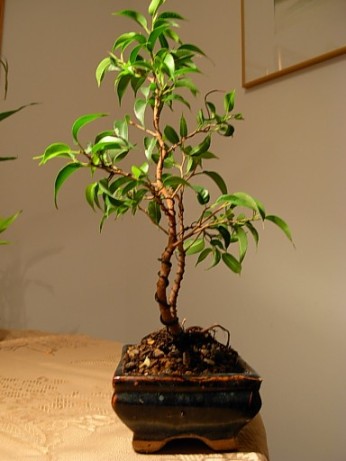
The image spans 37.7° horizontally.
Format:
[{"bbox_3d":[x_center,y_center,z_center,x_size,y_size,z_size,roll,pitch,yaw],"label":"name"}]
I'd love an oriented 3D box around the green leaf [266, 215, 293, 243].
[{"bbox_3d":[0.118,-0.003,0.550,0.010,0.043,0.013,-47,-9,27],"label":"green leaf"}]

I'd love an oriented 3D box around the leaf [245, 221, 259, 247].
[{"bbox_3d":[0.080,0.003,0.505,0.008,0.028,0.011,-24,0,34],"label":"leaf"}]

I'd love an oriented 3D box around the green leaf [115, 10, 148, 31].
[{"bbox_3d":[-0.046,-0.243,0.580,0.043,0.014,0.010,24,-54,-11],"label":"green leaf"}]

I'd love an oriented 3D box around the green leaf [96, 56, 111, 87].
[{"bbox_3d":[-0.069,-0.157,0.500,0.010,0.032,0.012,26,-13,-23],"label":"green leaf"}]

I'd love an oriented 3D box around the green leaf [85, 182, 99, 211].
[{"bbox_3d":[-0.087,-0.036,0.540,0.010,0.032,0.013,18,-20,-42],"label":"green leaf"}]

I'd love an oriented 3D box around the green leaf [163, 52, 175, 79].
[{"bbox_3d":[-0.004,-0.179,0.548,0.012,0.028,0.013,1,-4,-17],"label":"green leaf"}]

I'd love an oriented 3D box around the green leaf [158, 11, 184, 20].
[{"bbox_3d":[-0.002,-0.246,0.580,0.031,0.009,0.014,1,31,-7],"label":"green leaf"}]

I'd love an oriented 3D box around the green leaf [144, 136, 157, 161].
[{"bbox_3d":[-0.023,-0.083,0.515,0.012,0.025,0.009,-7,-12,17],"label":"green leaf"}]

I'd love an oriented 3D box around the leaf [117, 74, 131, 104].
[{"bbox_3d":[-0.048,-0.137,0.490,0.014,0.032,0.010,6,-7,25],"label":"leaf"}]

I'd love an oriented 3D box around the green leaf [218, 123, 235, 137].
[{"bbox_3d":[0.054,-0.102,0.510,0.016,0.014,0.016,13,1,18],"label":"green leaf"}]

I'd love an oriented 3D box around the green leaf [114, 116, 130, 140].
[{"bbox_3d":[-0.056,-0.111,0.552,0.016,0.027,0.013,0,-4,0],"label":"green leaf"}]

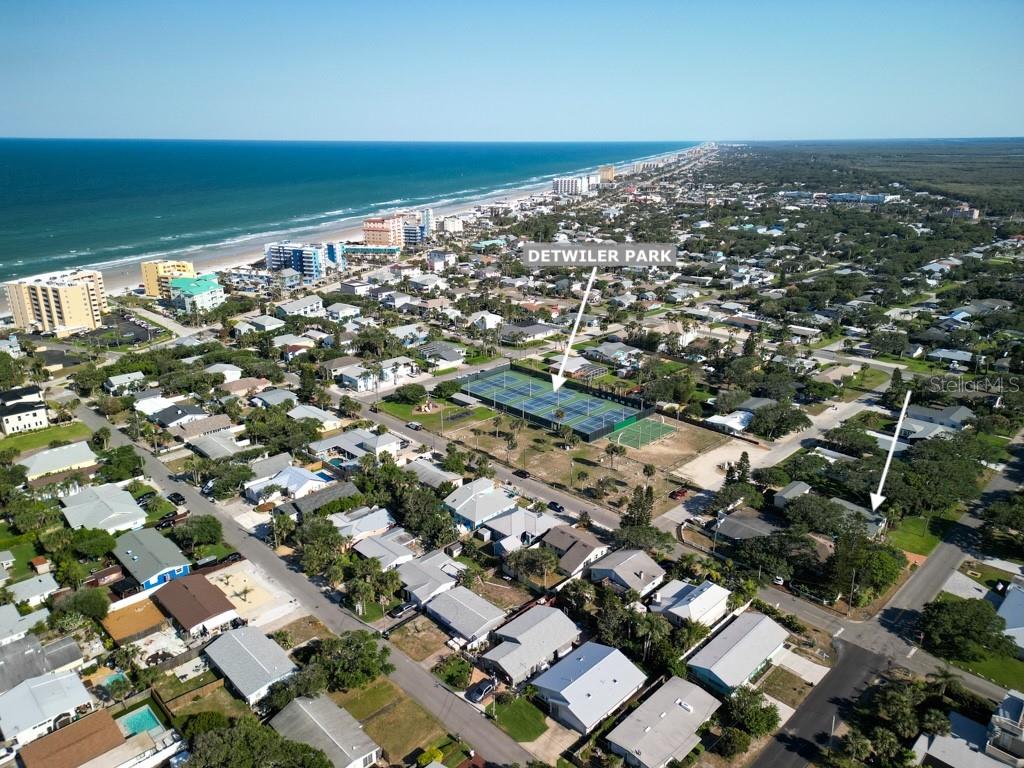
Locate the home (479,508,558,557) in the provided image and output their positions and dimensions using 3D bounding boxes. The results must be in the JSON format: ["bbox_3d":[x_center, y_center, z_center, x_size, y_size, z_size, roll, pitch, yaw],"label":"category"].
[{"bbox_3d":[0.911,36.048,177.437,19.567,4.295,13.936,-18,26,-42],"label":"home"}]

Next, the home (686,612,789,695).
[{"bbox_3d":[43.061,50.741,135.348,9.259,4.200,20.904,18,26,42],"label":"home"}]

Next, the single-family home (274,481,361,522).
[{"bbox_3d":[-50.130,31.170,184.940,20.400,4.000,9.700,-18,26,-42],"label":"single-family home"}]

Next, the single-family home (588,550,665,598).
[{"bbox_3d":[25.550,40.790,155.800,13.000,4.900,10.300,18,26,42],"label":"single-family home"}]

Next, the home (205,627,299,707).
[{"bbox_3d":[-46.300,49.540,126.370,9.500,3.900,16.100,-18,26,-42],"label":"home"}]

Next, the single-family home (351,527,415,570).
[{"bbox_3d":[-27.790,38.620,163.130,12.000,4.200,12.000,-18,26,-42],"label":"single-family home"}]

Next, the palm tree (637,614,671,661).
[{"bbox_3d":[26.000,46.990,131.960,5.800,8.800,5.400,0,19,0],"label":"palm tree"}]

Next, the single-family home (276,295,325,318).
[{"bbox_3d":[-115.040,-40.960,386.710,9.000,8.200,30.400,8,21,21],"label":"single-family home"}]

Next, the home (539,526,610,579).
[{"bbox_3d":[13.431,39.120,168.608,14.508,4.295,13.745,-18,26,-42],"label":"home"}]

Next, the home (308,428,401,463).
[{"bbox_3d":[-46.600,18.410,213.060,22.500,6.200,19.500,17,25,40],"label":"home"}]

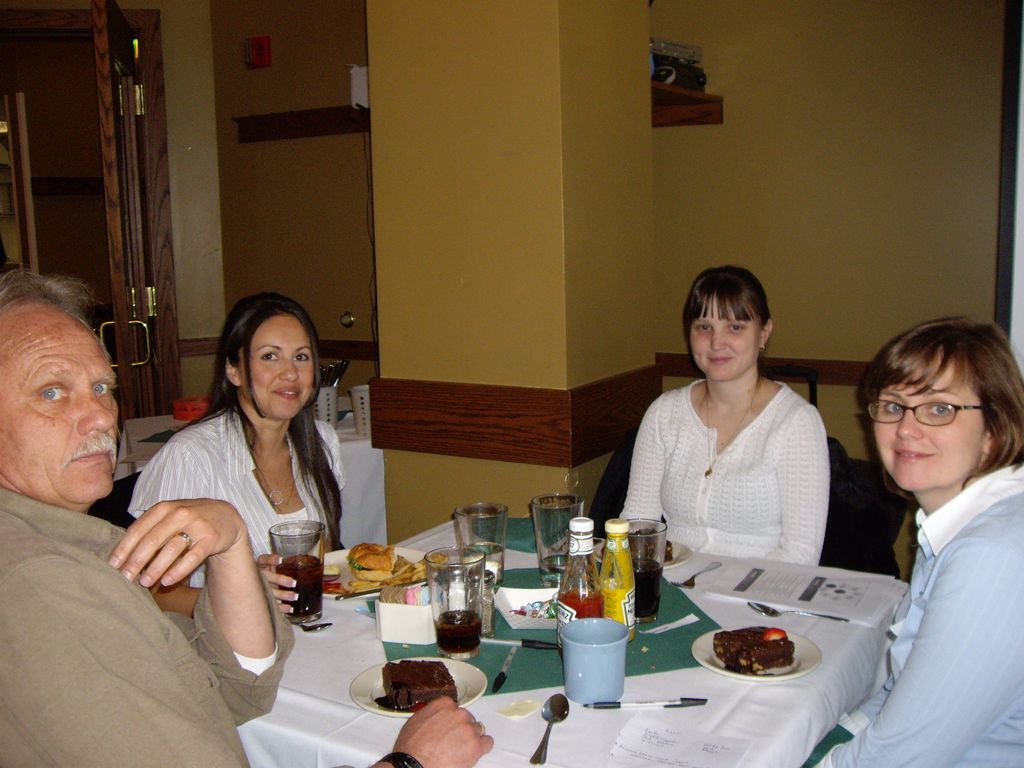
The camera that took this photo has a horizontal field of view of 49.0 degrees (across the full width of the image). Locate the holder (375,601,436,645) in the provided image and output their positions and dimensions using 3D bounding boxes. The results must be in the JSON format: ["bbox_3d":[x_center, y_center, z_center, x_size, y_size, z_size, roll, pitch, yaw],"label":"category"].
[{"bbox_3d":[-0.149,0.350,1.694,0.088,0.062,0.060,1,9,14],"label":"holder"}]

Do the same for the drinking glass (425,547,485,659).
[{"bbox_3d":[-0.080,0.322,1.647,0.088,0.144,0.088,-2,9,-3],"label":"drinking glass"}]

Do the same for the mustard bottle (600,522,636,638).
[{"bbox_3d":[0.158,0.293,1.673,0.052,0.181,0.052,-1,9,0],"label":"mustard bottle"}]

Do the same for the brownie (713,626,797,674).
[{"bbox_3d":[0.334,0.365,1.554,0.083,0.036,0.072,-5,9,-23],"label":"brownie"}]

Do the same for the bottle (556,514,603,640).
[{"bbox_3d":[0.101,0.292,1.618,0.066,0.203,0.066,-1,9,0],"label":"bottle"}]

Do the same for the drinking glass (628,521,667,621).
[{"bbox_3d":[0.200,0.296,1.767,0.088,0.144,0.088,0,9,6],"label":"drinking glass"}]

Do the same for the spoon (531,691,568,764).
[{"bbox_3d":[0.044,0.416,1.367,0.037,0.021,0.177,0,9,10],"label":"spoon"}]

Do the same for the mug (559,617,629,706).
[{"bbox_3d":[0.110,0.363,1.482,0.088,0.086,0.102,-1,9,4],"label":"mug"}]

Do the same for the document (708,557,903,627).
[{"bbox_3d":[0.491,0.338,1.877,0.285,0.012,0.222,4,11,31],"label":"document"}]

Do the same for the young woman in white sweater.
[{"bbox_3d":[0.364,0.401,2.209,0.460,1.240,0.660,3,10,26],"label":"young woman in white sweater"}]

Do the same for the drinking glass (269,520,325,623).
[{"bbox_3d":[-0.333,0.297,1.767,0.089,0.143,0.089,-4,7,-11],"label":"drinking glass"}]

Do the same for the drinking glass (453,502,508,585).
[{"bbox_3d":[-0.049,0.282,1.887,0.088,0.144,0.088,-2,9,-2],"label":"drinking glass"}]

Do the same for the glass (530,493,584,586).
[{"bbox_3d":[0.079,0.270,1.918,0.089,0.143,0.089,-1,9,2],"label":"glass"}]

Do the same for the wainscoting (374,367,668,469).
[{"bbox_3d":[0.024,0.052,3.030,0.587,0.184,0.555,4,10,30],"label":"wainscoting"}]

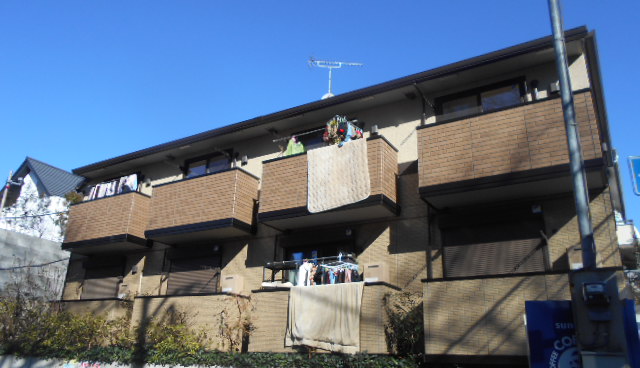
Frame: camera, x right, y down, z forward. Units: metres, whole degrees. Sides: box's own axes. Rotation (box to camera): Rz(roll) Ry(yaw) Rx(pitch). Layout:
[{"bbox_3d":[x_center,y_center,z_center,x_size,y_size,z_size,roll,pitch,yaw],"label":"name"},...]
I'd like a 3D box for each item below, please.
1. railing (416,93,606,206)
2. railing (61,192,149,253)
[{"bbox_3d":[3.275,-0.512,8.466,2.884,1.386,0.887,-10,-23,30],"label":"railing"},{"bbox_3d":[-6.160,1.226,14.125,2.928,1.416,0.840,-10,-23,30],"label":"railing"}]

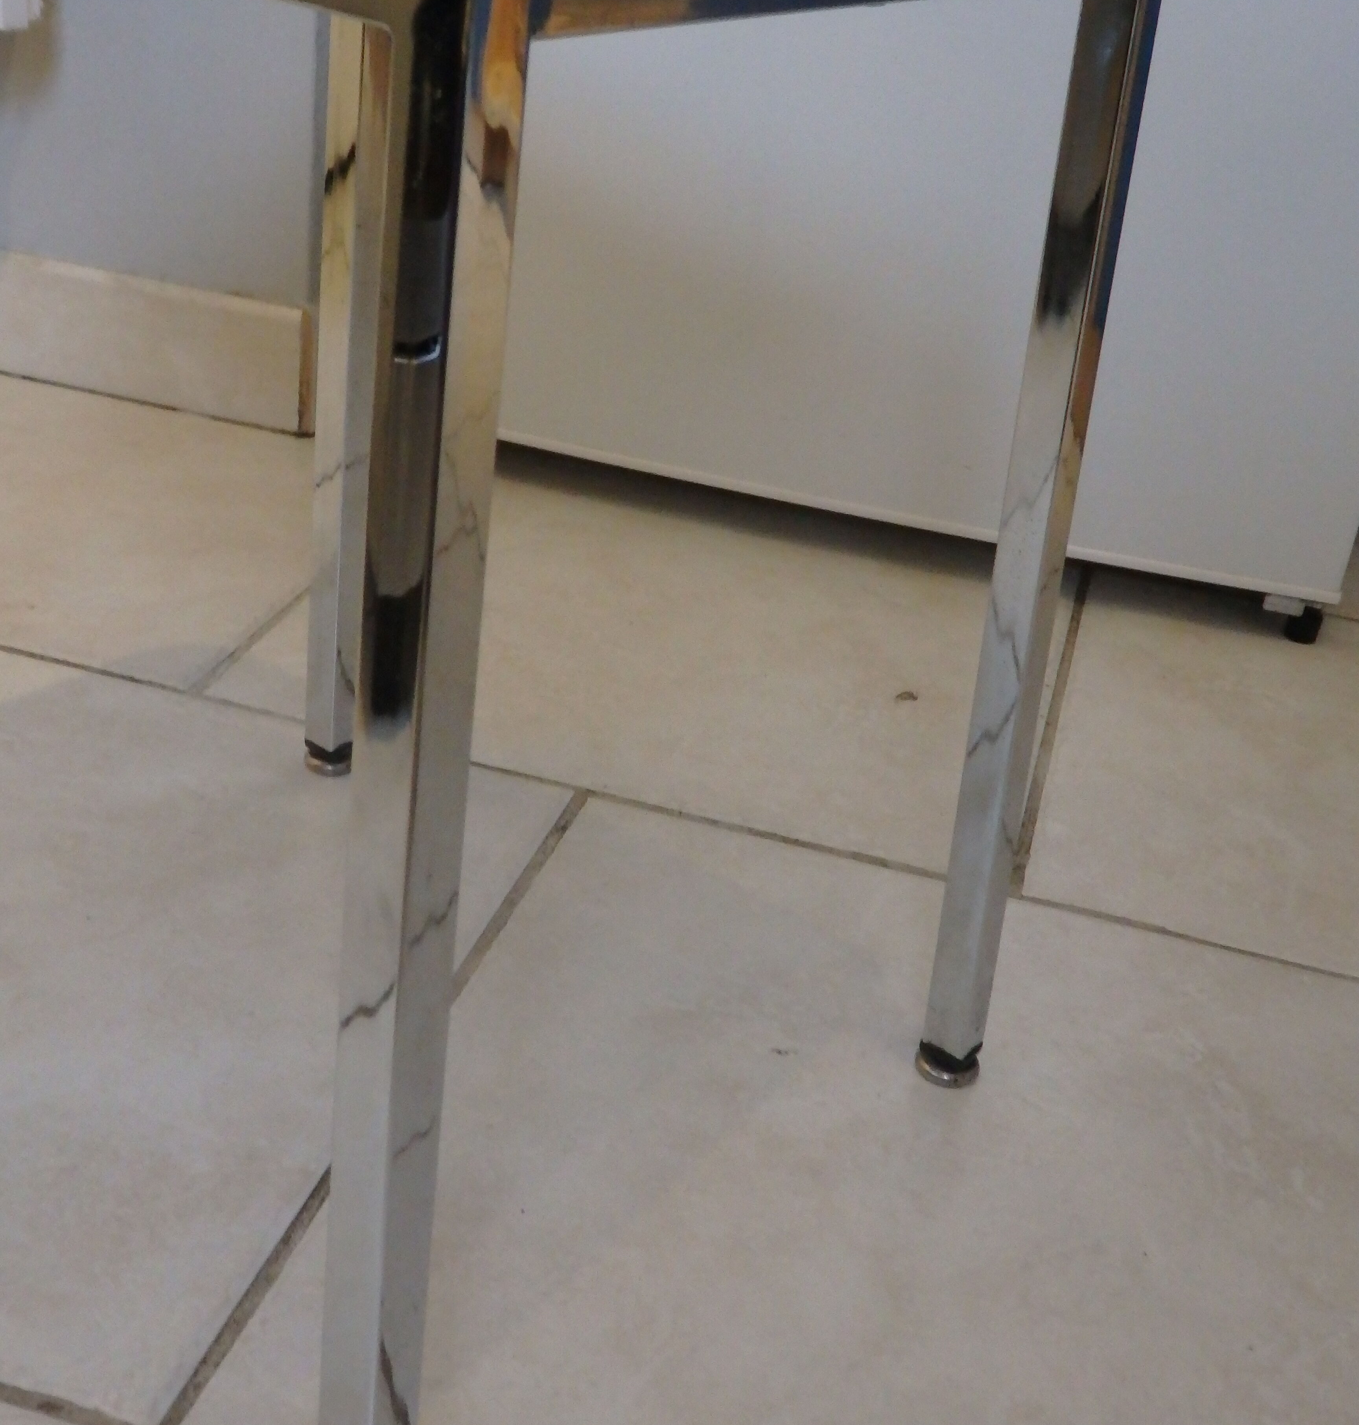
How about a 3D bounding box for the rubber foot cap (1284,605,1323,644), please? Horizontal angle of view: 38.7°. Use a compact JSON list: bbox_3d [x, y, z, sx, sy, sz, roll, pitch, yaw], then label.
[{"bbox_3d":[0.404,-0.058,1.251,0.022,0.021,0.022,13,28,10],"label":"rubber foot cap"}]

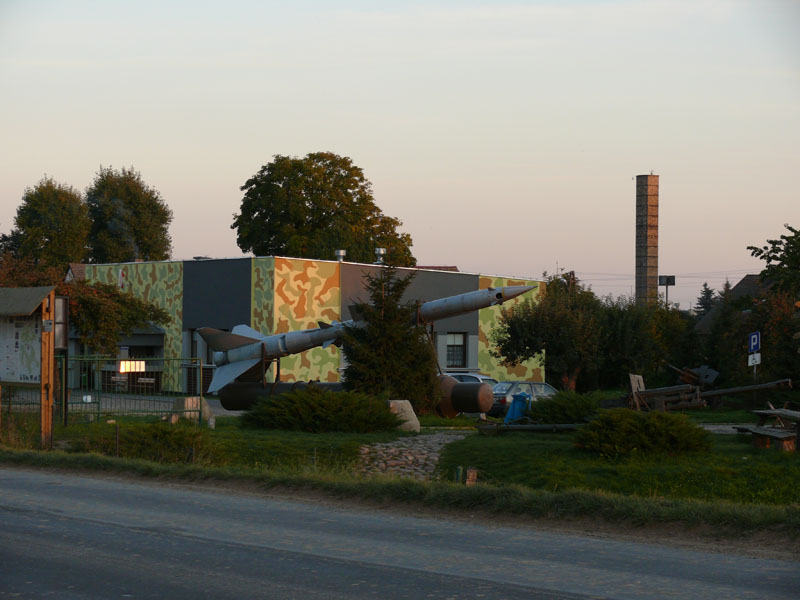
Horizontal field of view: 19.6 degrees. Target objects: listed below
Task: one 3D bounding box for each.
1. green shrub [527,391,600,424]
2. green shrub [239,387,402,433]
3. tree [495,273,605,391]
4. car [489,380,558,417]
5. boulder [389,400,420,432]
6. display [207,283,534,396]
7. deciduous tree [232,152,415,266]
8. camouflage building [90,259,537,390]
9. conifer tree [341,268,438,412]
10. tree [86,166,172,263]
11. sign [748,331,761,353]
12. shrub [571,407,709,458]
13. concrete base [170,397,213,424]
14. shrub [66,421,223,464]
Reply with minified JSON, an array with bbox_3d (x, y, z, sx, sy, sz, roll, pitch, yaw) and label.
[{"bbox_3d":[3.926,2.604,55.488,1.801,0.861,1.600,0,-1,4],"label":"green shrub"},{"bbox_3d":[-1.723,2.360,50.094,3.627,0.971,2.500,1,-1,-2],"label":"green shrub"},{"bbox_3d":[5.616,1.579,88.000,4.188,5.252,4.200,0,-1,4],"label":"tree"},{"bbox_3d":[5.297,3.846,90.320,4.000,1.400,1.660,1,-1,-34],"label":"car"},{"bbox_3d":[0.106,3.075,61.000,0.870,0.860,0.700,1,-2,0],"label":"boulder"},{"bbox_3d":[-0.828,0.699,63.718,10.800,1.900,1.880,-13,-9,32],"label":"display"},{"bbox_3d":[-4.356,-1.699,129.864,10.300,13.200,10.300,0,-1,0],"label":"deciduous tree"},{"bbox_3d":[-3.590,1.153,95.447,13.890,5.100,13.150,1,-2,-40],"label":"camouflage building"},{"bbox_3d":[-0.293,1.143,60.959,2.500,3.950,2.500,0,-1,0],"label":"conifer tree"},{"bbox_3d":[-16.386,-1.517,140.000,5.600,13.141,5.600,1,-1,-7],"label":"tree"},{"bbox_3d":[14.419,1.688,94.000,0.600,0.750,0.050,0,-1,30],"label":"sign"},{"bbox_3d":[4.106,2.237,39.134,2.283,0.800,1.900,0,-1,6],"label":"shrub"},{"bbox_3d":[-5.140,2.696,57.007,1.000,0.700,0.800,0,-1,0],"label":"concrete base"},{"bbox_3d":[-4.143,2.322,38.107,2.500,0.720,1.600,0,-1,0],"label":"shrub"}]

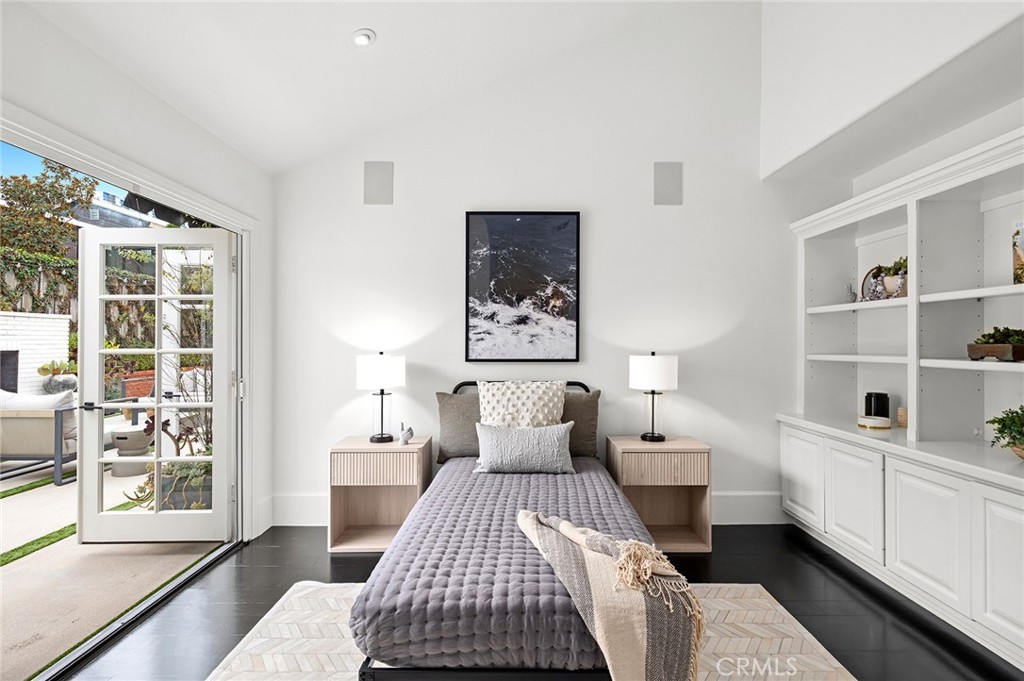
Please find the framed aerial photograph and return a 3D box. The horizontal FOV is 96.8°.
[{"bbox_3d":[0.076,-0.377,3.215,0.802,1.057,0.040,0,0,0],"label":"framed aerial photograph"}]

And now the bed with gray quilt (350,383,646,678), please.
[{"bbox_3d":[0.043,0.798,2.228,1.020,1.023,1.930,0,0,0],"label":"bed with gray quilt"}]

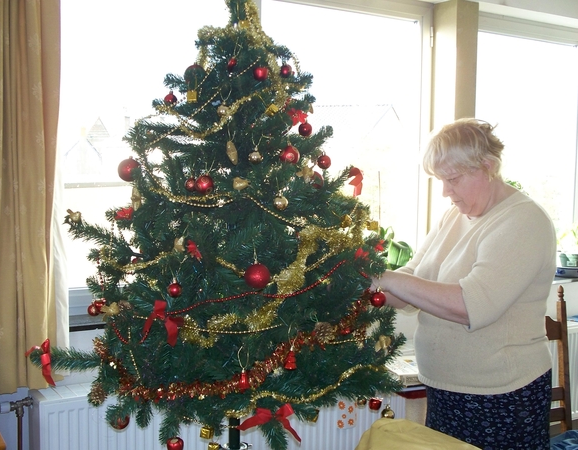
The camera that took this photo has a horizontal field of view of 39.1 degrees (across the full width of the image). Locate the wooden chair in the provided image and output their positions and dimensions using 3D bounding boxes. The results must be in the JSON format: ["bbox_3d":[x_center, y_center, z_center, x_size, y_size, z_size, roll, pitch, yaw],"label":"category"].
[{"bbox_3d":[0.922,0.743,2.851,0.450,0.980,0.490,-1,5,-22],"label":"wooden chair"}]

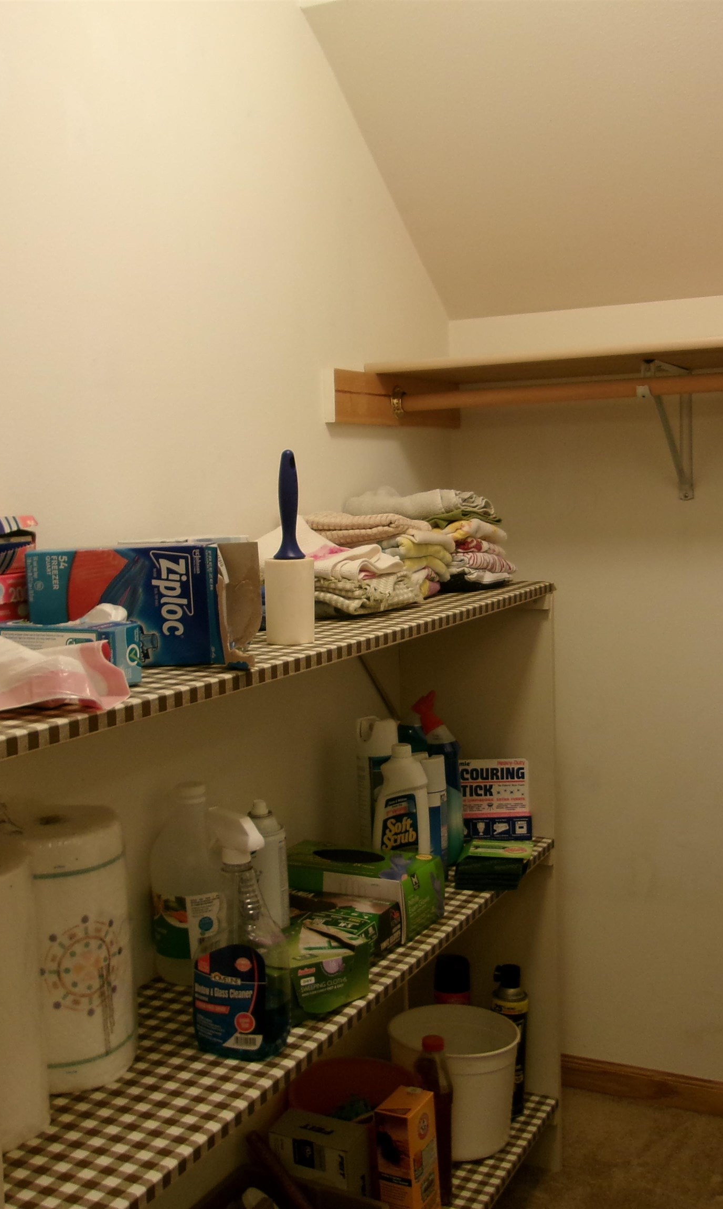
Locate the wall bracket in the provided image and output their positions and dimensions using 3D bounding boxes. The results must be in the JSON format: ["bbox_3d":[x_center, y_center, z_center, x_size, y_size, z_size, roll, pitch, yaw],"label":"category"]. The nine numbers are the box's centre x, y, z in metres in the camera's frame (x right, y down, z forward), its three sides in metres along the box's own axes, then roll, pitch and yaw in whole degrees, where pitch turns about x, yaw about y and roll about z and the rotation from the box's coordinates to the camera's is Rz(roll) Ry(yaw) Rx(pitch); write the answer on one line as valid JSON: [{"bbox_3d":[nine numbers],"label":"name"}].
[{"bbox_3d":[0.540,-0.301,2.215,0.027,0.245,0.325,1,6,27],"label":"wall bracket"}]

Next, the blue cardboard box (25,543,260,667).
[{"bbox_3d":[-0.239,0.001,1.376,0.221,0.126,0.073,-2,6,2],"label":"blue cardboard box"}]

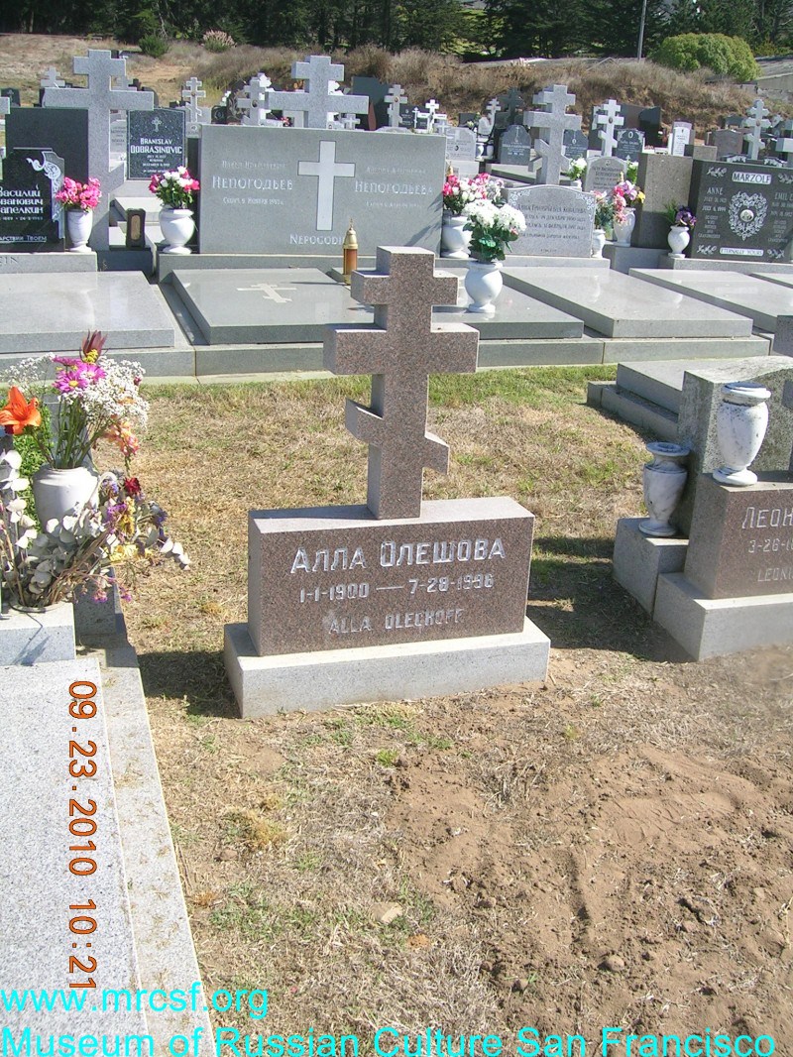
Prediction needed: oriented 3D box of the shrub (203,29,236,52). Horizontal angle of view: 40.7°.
[{"bbox_3d":[-9.603,-26.442,58.000,1.774,1.271,1.738,-4,23,-17],"label":"shrub"}]

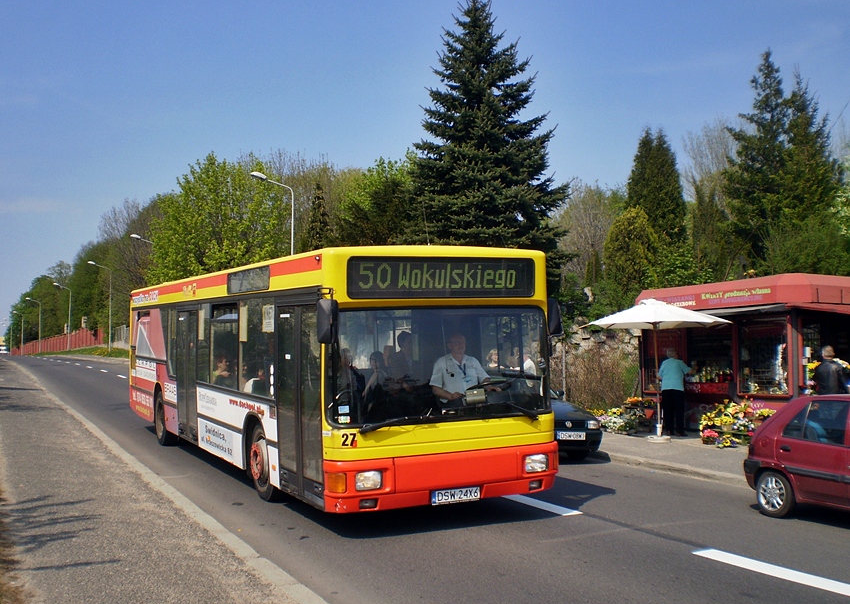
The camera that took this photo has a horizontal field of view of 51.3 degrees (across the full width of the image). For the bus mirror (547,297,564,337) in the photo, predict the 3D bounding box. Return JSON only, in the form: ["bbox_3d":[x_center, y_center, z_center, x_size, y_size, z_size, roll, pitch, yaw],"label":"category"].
[{"bbox_3d":[1.359,0.161,9.208,0.200,0.400,0.160,-1,-1,-27],"label":"bus mirror"}]

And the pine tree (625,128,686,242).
[{"bbox_3d":[8.863,-3.557,34.000,2.500,6.306,2.500,1,-2,-27],"label":"pine tree"}]

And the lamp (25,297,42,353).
[{"bbox_3d":[-64.817,3.943,146.500,2.400,9.200,0.350,1,-2,-29],"label":"lamp"}]

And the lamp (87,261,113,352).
[{"bbox_3d":[-33.291,0.512,90.600,2.350,9.200,0.350,1,-2,-29],"label":"lamp"}]

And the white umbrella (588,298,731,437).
[{"bbox_3d":[4.128,1.201,15.500,2.500,2.530,2.500,0,-2,0],"label":"white umbrella"}]

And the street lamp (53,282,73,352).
[{"bbox_3d":[-49.033,2.029,119.600,2.350,9.200,0.350,1,-2,-29],"label":"street lamp"}]

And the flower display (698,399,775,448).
[{"bbox_3d":[5.099,1.994,14.450,0.800,0.680,1.350,2,-4,-28],"label":"flower display"}]

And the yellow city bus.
[{"bbox_3d":[-2.127,0.946,13.044,2.580,2.720,10.662,-1,-1,-27],"label":"yellow city bus"}]

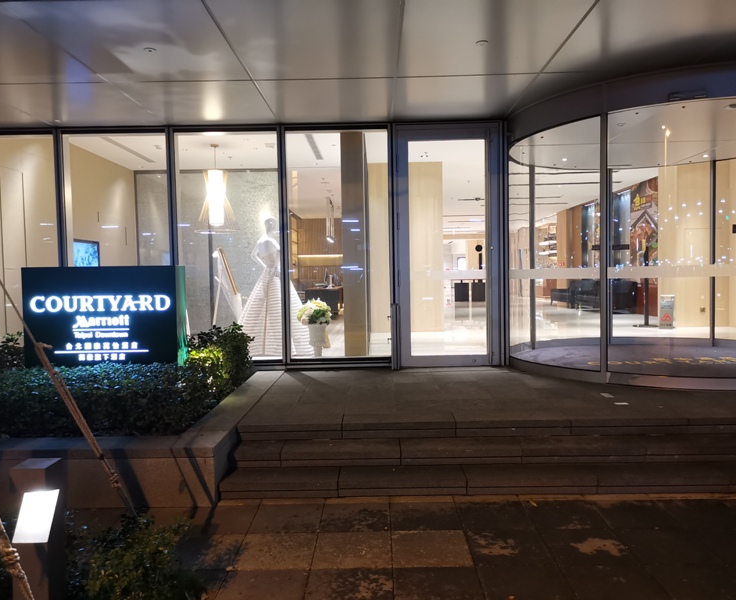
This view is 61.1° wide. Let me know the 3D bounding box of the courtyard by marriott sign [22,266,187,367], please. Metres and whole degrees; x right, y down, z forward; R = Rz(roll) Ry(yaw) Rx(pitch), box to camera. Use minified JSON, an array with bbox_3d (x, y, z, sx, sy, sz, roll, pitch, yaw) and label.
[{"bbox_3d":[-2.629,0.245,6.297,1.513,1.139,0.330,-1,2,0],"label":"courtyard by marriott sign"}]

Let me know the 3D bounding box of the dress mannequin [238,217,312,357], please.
[{"bbox_3d":[-1.258,-0.187,8.608,1.000,1.880,1.000,0,2,21],"label":"dress mannequin"}]

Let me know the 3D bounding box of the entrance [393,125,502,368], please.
[{"bbox_3d":[0.958,-0.644,7.501,1.280,2.916,0.150,-1,2,0],"label":"entrance"}]

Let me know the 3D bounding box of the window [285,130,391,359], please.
[{"bbox_3d":[-0.360,-0.652,7.505,1.260,2.764,0.120,-1,2,0],"label":"window"}]

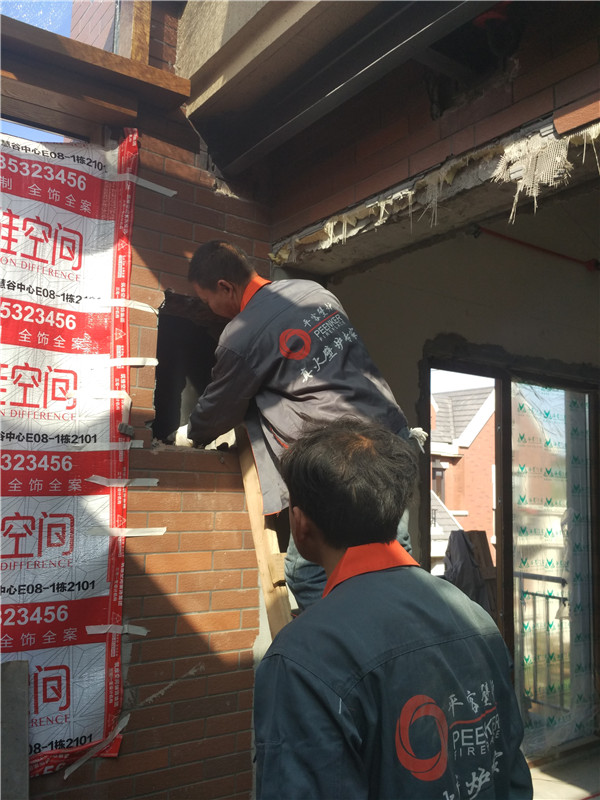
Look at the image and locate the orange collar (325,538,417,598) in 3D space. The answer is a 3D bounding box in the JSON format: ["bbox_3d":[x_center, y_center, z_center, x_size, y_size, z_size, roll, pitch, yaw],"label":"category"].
[{"bbox_3d":[0.100,0.253,1.020,0.160,0.090,0.145,7,-9,-40],"label":"orange collar"}]

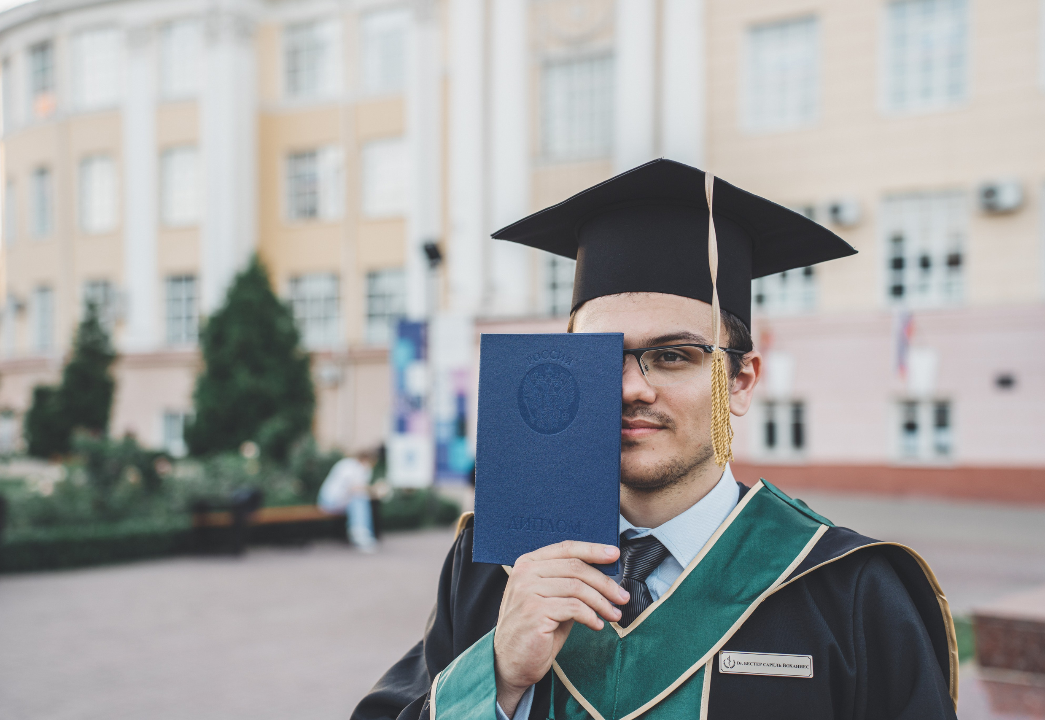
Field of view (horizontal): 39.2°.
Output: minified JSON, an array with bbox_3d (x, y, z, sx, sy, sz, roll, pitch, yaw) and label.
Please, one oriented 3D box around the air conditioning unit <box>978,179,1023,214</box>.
[{"bbox_3d":[9.276,-3.163,28.500,0.820,0.590,0.310,-2,-3,33],"label":"air conditioning unit"}]

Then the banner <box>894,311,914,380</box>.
[{"bbox_3d":[7.533,-0.291,29.000,0.400,1.330,0.200,-2,-3,33],"label":"banner"}]

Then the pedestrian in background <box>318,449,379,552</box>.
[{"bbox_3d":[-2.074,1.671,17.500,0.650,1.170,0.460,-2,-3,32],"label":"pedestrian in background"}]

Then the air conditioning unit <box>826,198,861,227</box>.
[{"bbox_3d":[6.613,-3.031,30.200,0.710,0.530,0.280,-2,-3,33],"label":"air conditioning unit"}]

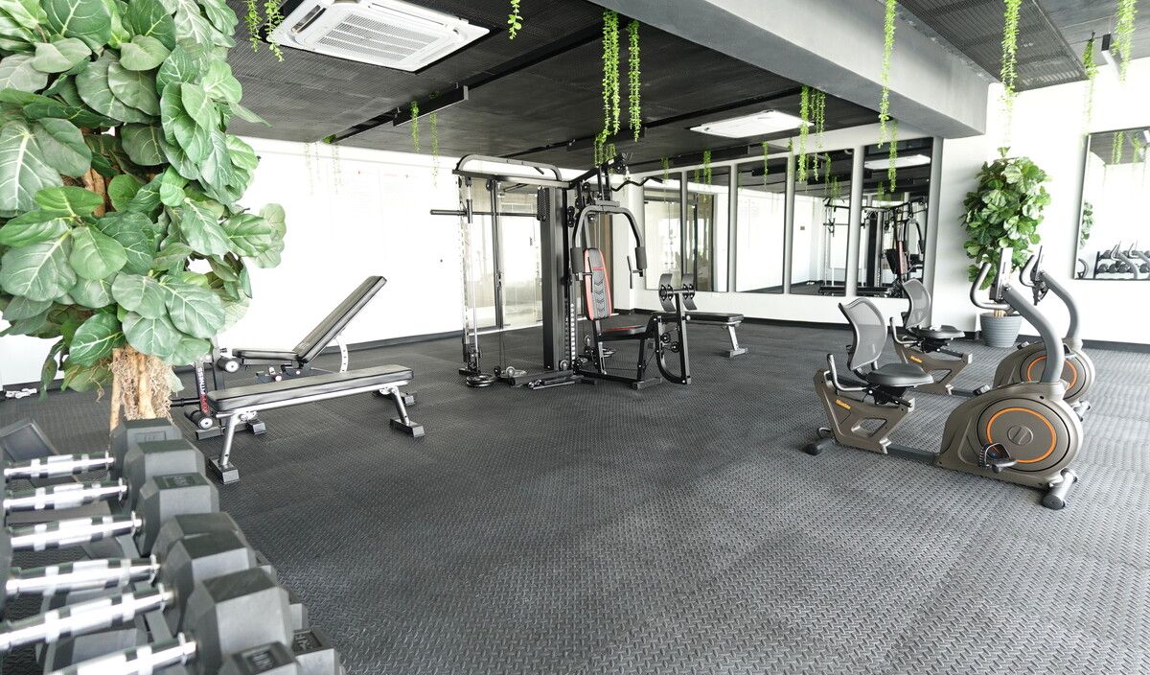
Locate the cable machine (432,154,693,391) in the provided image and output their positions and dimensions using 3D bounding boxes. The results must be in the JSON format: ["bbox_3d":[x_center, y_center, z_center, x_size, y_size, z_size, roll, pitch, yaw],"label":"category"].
[{"bbox_3d":[-0.171,-0.699,5.474,2.600,2.160,1.500,6,11,40],"label":"cable machine"}]

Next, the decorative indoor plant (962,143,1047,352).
[{"bbox_3d":[4.853,-1.005,6.551,0.770,2.230,0.800,-9,12,-42],"label":"decorative indoor plant"}]

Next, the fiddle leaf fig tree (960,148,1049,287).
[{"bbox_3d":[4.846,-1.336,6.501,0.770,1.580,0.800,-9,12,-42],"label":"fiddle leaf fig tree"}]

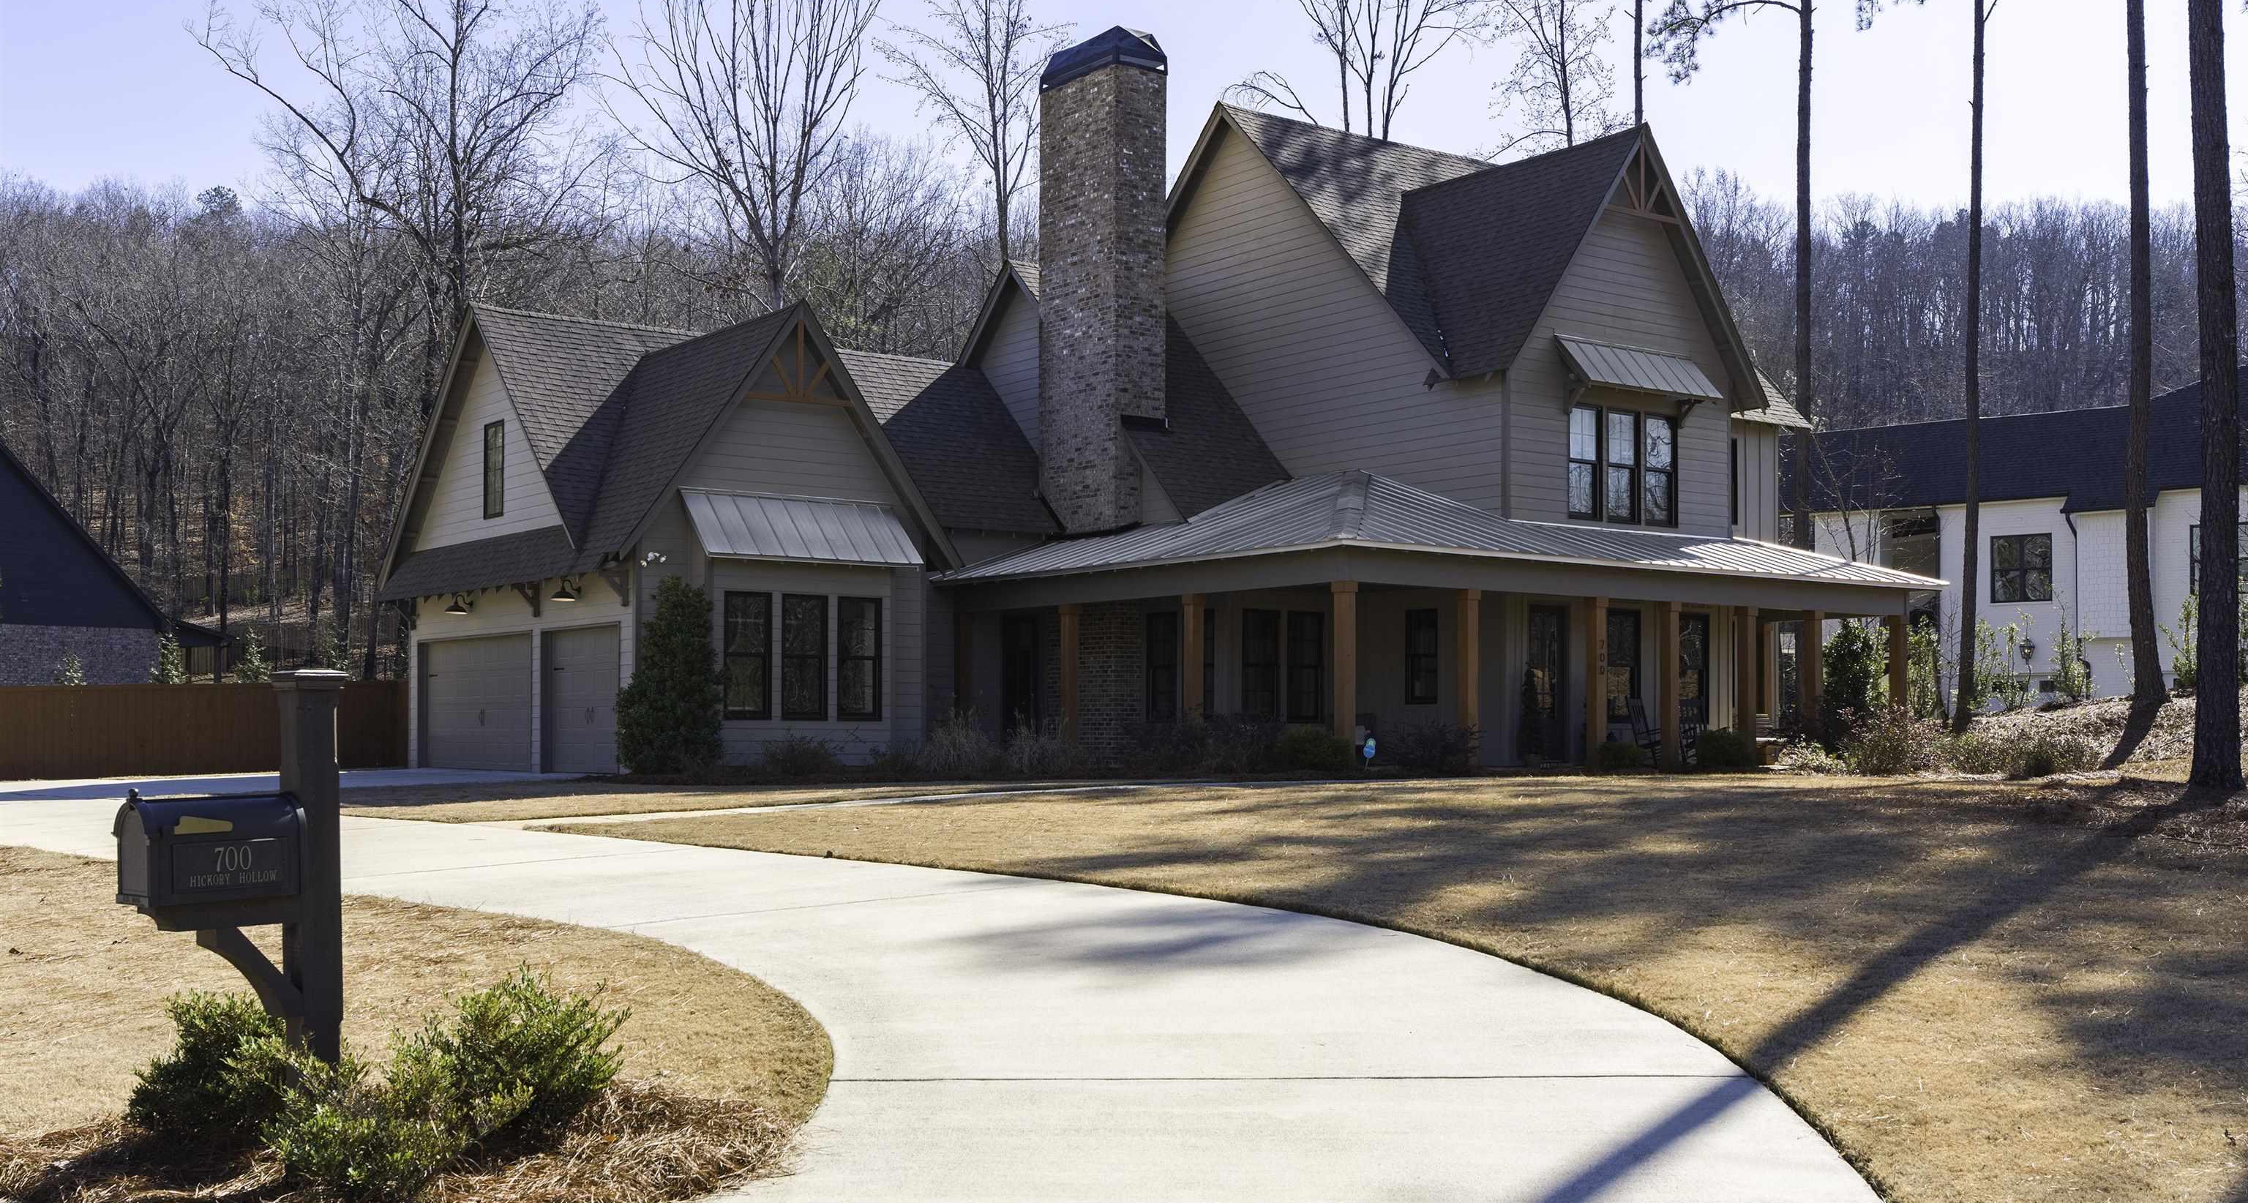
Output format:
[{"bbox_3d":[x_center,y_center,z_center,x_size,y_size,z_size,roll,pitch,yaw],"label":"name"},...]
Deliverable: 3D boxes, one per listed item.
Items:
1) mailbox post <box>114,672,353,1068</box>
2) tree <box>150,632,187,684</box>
[{"bbox_3d":[-2.680,0.950,6.230,0.230,1.480,0.660,-2,-3,40],"label":"mailbox post"},{"bbox_3d":[-19.000,1.880,41.000,1.050,2.500,1.050,0,-2,0],"label":"tree"}]

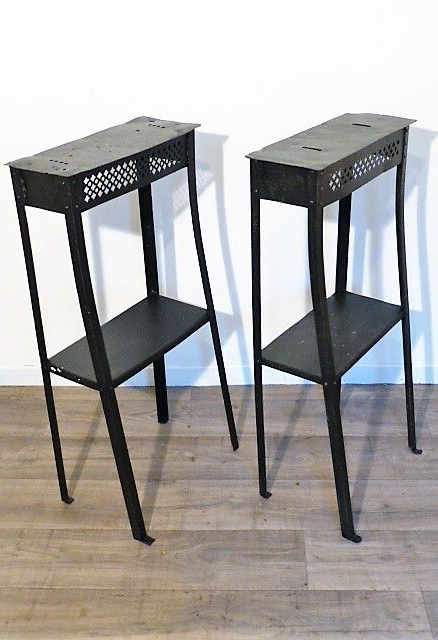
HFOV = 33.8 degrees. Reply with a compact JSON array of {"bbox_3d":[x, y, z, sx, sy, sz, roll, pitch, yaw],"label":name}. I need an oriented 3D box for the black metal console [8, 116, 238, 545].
[{"bbox_3d":[-0.190,0.028,1.688,0.297,0.880,0.414,17,34,31],"label":"black metal console"}]

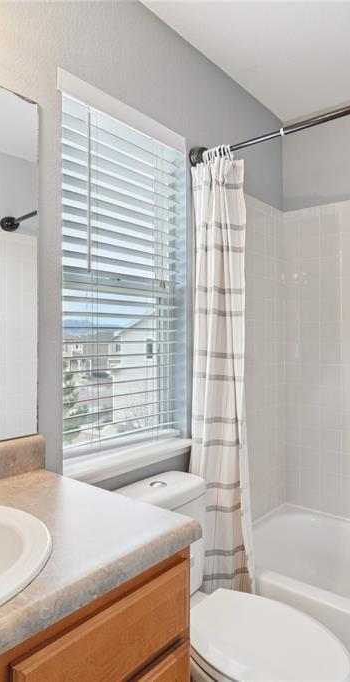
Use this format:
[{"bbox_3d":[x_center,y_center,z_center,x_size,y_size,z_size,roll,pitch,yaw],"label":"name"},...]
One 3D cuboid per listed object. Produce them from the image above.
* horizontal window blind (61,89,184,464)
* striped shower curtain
[{"bbox_3d":[-0.175,-0.189,1.500,0.095,1.115,0.585,1,1,40],"label":"horizontal window blind"},{"bbox_3d":[0.182,0.184,1.652,0.240,1.820,0.150,1,1,40],"label":"striped shower curtain"}]

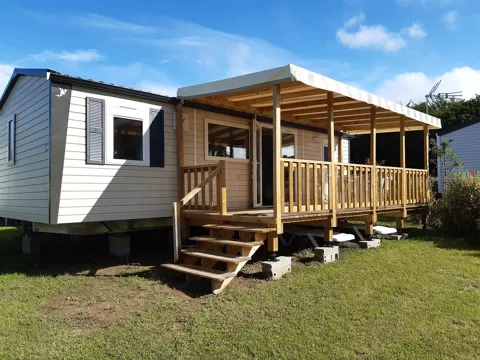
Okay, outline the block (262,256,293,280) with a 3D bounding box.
[{"bbox_3d":[0.543,1.284,5.293,0.200,0.217,0.500,-2,-2,37],"label":"block"}]

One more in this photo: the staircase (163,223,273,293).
[{"bbox_3d":[-0.317,1.097,5.381,1.109,0.730,1.346,1,-2,-43],"label":"staircase"}]

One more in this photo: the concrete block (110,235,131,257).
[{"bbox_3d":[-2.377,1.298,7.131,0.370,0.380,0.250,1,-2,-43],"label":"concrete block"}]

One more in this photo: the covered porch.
[{"bbox_3d":[1.960,-0.243,8.163,6.142,3.089,2.869,1,-2,-43],"label":"covered porch"}]

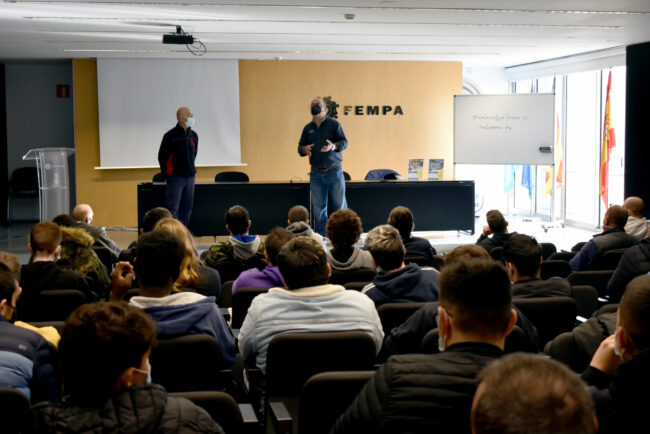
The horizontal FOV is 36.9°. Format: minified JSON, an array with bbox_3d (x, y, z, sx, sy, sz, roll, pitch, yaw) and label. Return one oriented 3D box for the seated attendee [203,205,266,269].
[{"bbox_3d":[-0.673,0.519,7.471,0.520,1.250,0.800,-1,5,-8],"label":"seated attendee"}]

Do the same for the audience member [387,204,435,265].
[{"bbox_3d":[0.580,0.520,7.278,0.520,1.250,0.800,-1,5,-6],"label":"audience member"}]

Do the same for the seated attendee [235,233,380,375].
[{"bbox_3d":[-0.074,0.691,3.973,0.550,1.270,0.800,-1,5,-7],"label":"seated attendee"}]

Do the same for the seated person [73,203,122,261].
[{"bbox_3d":[-1.932,0.500,8.614,0.550,1.250,0.800,1,5,20],"label":"seated person"}]

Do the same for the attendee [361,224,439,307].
[{"bbox_3d":[0.314,0.644,4.976,0.520,1.250,0.800,-1,5,-8],"label":"attendee"}]

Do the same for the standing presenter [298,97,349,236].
[{"bbox_3d":[-0.012,-0.579,11.876,0.560,1.740,0.420,1,5,10],"label":"standing presenter"}]

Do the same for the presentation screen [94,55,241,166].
[{"bbox_3d":[-2.175,-1.450,13.600,2.020,1.540,0.060,-1,5,-8],"label":"presentation screen"}]

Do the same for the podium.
[{"bbox_3d":[-3.594,-0.299,12.650,0.620,1.150,0.480,-3,6,-28],"label":"podium"}]

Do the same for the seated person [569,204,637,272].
[{"bbox_3d":[2.207,0.525,7.842,0.550,1.250,0.800,-2,5,-20],"label":"seated person"}]

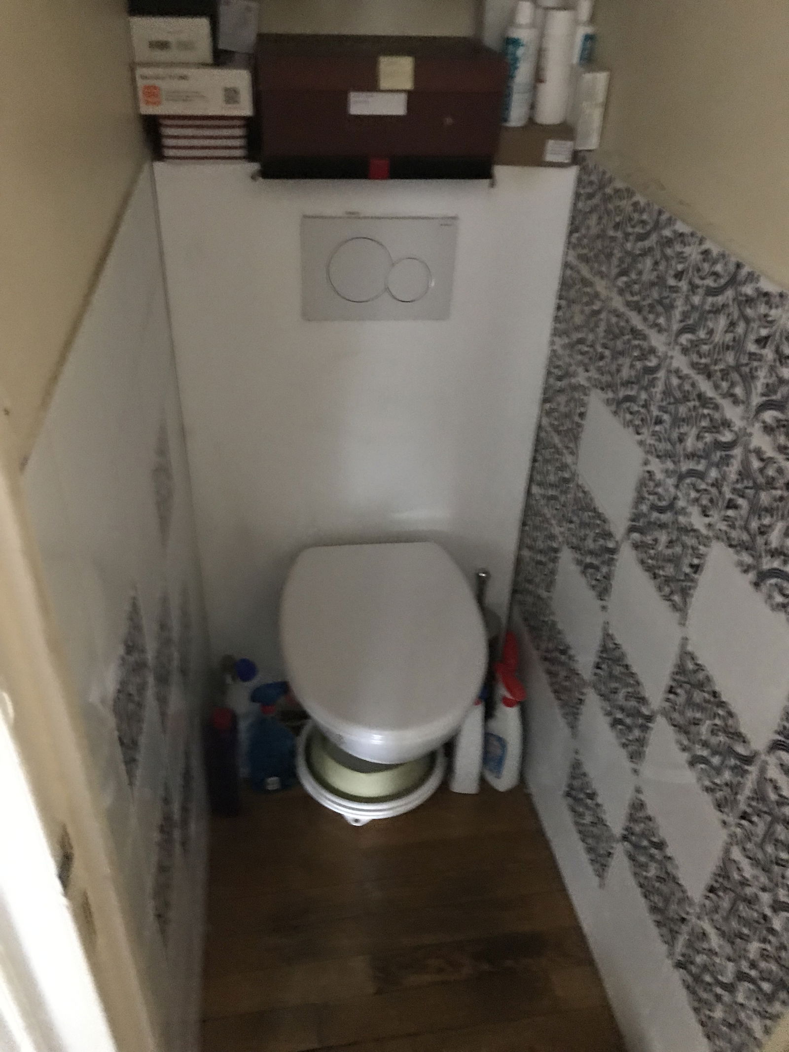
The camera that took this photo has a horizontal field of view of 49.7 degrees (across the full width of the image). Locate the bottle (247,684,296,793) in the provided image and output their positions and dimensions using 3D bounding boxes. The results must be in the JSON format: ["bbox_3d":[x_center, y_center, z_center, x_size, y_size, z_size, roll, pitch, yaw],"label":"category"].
[{"bbox_3d":[-0.247,0.418,1.709,0.100,0.270,0.065,-8,35,-15],"label":"bottle"}]

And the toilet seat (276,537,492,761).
[{"bbox_3d":[-0.021,0.197,1.483,0.350,0.070,0.465,-3,35,-8],"label":"toilet seat"}]

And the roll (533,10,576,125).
[{"bbox_3d":[0.245,-0.699,1.295,0.052,0.155,0.052,-3,34,-9],"label":"roll"}]

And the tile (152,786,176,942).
[{"bbox_3d":[-0.302,0.436,1.110,0.010,0.141,0.188,-3,35,-8],"label":"tile"}]

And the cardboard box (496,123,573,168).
[{"bbox_3d":[0.198,-0.630,1.378,0.138,0.057,0.160,-3,34,-9],"label":"cardboard box"}]

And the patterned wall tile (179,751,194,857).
[{"bbox_3d":[-0.316,0.411,1.287,0.010,0.142,0.195,-3,34,-9],"label":"patterned wall tile"}]

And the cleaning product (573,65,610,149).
[{"bbox_3d":[0.320,-0.696,1.419,0.046,0.117,0.042,-3,35,-8],"label":"cleaning product"}]

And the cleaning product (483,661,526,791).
[{"bbox_3d":[0.224,0.416,1.763,0.058,0.268,0.105,-20,41,-29],"label":"cleaning product"}]

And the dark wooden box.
[{"bbox_3d":[-0.033,-0.627,1.263,0.337,0.157,0.240,-3,36,-9],"label":"dark wooden box"}]

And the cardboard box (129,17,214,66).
[{"bbox_3d":[-0.318,-0.710,1.233,0.108,0.056,0.130,-3,35,-8],"label":"cardboard box"}]

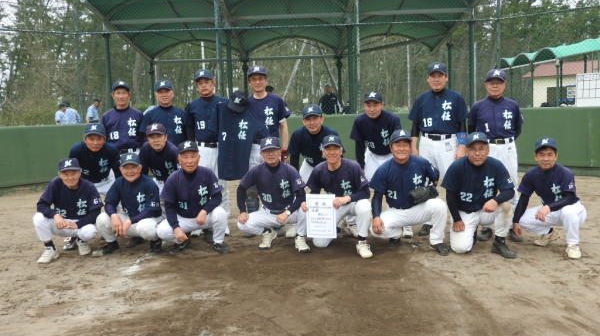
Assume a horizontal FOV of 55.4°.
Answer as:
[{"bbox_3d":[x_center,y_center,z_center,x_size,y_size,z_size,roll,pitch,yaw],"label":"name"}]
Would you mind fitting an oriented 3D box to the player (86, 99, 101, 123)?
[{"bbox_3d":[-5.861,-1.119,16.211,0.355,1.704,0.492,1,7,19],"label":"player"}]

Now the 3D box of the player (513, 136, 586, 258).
[{"bbox_3d":[2.235,0.231,5.143,0.650,1.015,0.729,1,7,23],"label":"player"}]

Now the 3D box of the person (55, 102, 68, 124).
[{"bbox_3d":[-6.766,-1.043,16.217,0.374,1.596,0.492,3,7,33],"label":"person"}]

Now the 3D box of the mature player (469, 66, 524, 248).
[{"bbox_3d":[1.928,-0.138,5.598,0.561,1.665,0.374,0,6,12],"label":"mature player"}]

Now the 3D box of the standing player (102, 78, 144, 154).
[{"bbox_3d":[-1.925,-0.127,6.321,0.550,1.679,0.360,-3,7,-10],"label":"standing player"}]

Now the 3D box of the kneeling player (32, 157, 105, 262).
[{"bbox_3d":[-2.172,0.351,5.382,0.630,0.936,0.690,-3,6,-14],"label":"kneeling player"}]

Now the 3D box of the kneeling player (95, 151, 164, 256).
[{"bbox_3d":[-1.629,0.321,5.539,0.640,0.953,0.660,-3,7,-10],"label":"kneeling player"}]

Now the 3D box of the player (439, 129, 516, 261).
[{"bbox_3d":[1.585,0.209,5.164,0.700,1.080,0.740,0,7,10],"label":"player"}]

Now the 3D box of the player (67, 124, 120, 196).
[{"bbox_3d":[-2.031,0.160,5.739,0.571,1.231,0.690,-2,6,-8],"label":"player"}]

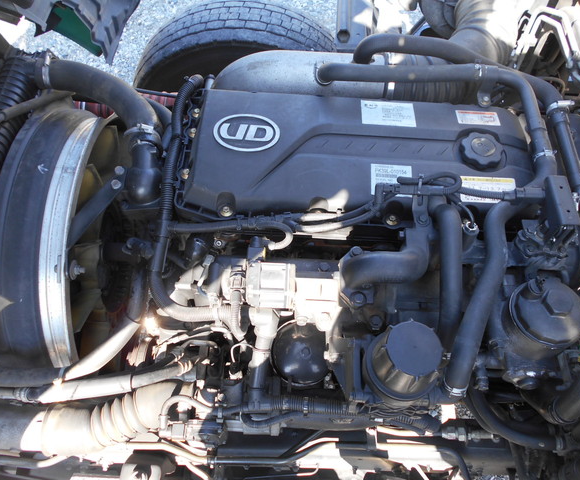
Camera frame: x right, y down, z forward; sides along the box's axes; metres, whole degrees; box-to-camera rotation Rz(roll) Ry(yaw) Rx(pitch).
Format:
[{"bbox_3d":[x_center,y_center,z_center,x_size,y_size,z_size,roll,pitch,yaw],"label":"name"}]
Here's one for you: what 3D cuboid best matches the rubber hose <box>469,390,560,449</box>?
[{"bbox_3d":[0.520,0.434,1.313,0.271,0.073,0.052,31,30,-11],"label":"rubber hose"}]

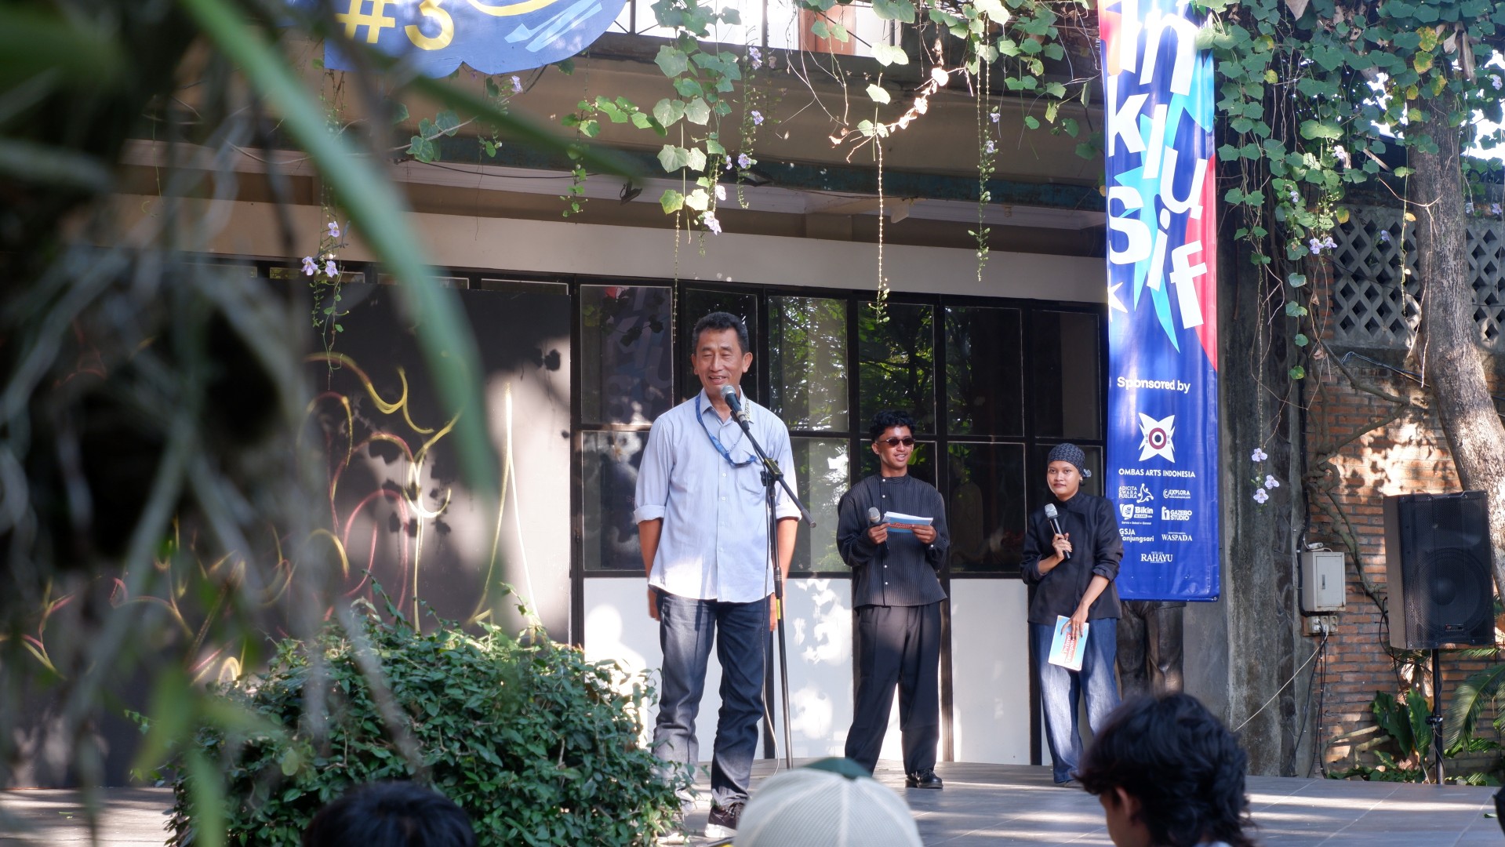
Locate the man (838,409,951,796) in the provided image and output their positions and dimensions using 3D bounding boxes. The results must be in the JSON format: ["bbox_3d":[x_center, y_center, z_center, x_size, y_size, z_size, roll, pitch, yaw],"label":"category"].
[{"bbox_3d":[0.631,0.799,12.300,0.510,1.710,0.380,0,-5,-10],"label":"man"}]

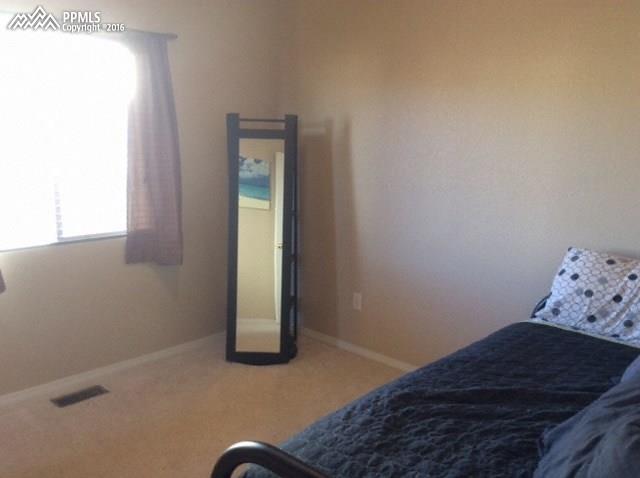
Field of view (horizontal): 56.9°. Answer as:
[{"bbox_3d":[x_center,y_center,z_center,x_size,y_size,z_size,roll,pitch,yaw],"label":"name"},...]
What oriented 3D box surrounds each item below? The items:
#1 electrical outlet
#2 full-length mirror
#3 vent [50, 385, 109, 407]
[{"bbox_3d":[0.254,0.433,4.043,0.072,0.116,0.010,10,14,42],"label":"electrical outlet"},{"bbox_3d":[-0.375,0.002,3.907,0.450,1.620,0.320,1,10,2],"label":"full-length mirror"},{"bbox_3d":[-1.376,0.900,3.400,0.136,0.012,0.286,10,14,42],"label":"vent"}]

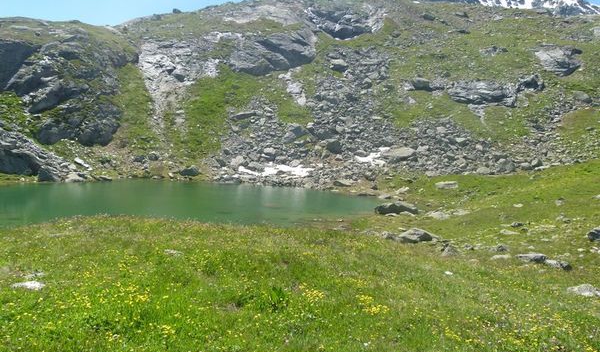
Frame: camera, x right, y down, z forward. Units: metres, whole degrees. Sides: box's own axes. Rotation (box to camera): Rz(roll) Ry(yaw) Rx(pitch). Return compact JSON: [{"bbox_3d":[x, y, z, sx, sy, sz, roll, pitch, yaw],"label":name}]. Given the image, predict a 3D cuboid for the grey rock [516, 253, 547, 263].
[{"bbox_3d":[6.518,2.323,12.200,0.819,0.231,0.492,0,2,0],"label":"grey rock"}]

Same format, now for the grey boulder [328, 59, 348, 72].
[{"bbox_3d":[9.596,-27.542,108.000,4.835,2.841,3.868,0,2,0],"label":"grey boulder"}]

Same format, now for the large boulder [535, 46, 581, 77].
[{"bbox_3d":[83.522,-37.318,140.000,15.044,9.402,9.026,0,3,0],"label":"large boulder"}]

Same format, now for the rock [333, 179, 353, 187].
[{"bbox_3d":[4.904,0.865,50.000,2.239,0.849,1.567,0,2,0],"label":"rock"}]

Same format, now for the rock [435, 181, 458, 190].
[{"bbox_3d":[16.229,1.052,48.000,2.579,0.860,1.805,0,3,0],"label":"rock"}]

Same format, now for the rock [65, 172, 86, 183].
[{"bbox_3d":[-34.196,0.228,66.000,3.250,1.736,2.275,0,2,0],"label":"rock"}]

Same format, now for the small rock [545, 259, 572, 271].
[{"bbox_3d":[8.352,2.892,14.000,0.878,0.376,0.658,0,3,0],"label":"small rock"}]

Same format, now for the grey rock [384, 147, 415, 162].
[{"bbox_3d":[14.237,-3.076,62.000,4.164,1.903,2.915,0,2,0],"label":"grey rock"}]

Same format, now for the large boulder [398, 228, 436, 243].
[{"bbox_3d":[5.695,2.884,21.000,1.786,0.752,1.340,0,3,0],"label":"large boulder"}]

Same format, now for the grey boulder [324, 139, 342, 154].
[{"bbox_3d":[5.412,-4.766,70.000,2.821,2.194,2.539,0,3,0],"label":"grey boulder"}]

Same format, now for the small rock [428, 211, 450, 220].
[{"bbox_3d":[9.658,2.735,30.000,1.477,0.537,1.182,0,3,0],"label":"small rock"}]

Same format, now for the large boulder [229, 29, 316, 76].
[{"bbox_3d":[-7.616,-34.203,120.000,23.640,12.102,11.820,0,2,0],"label":"large boulder"}]

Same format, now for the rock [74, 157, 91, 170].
[{"bbox_3d":[-39.153,-2.250,78.000,2.794,2.095,2.235,0,3,0],"label":"rock"}]

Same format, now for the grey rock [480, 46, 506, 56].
[{"bbox_3d":[64.753,-41.997,145.000,8.440,3.246,5.908,0,3,0],"label":"grey rock"}]

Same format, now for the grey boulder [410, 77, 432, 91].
[{"bbox_3d":[31.405,-23.651,112.000,5.516,3.510,4.413,0,3,0],"label":"grey boulder"}]

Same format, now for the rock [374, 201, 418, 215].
[{"bbox_3d":[6.013,2.025,27.000,2.659,0.768,1.596,0,2,0],"label":"rock"}]

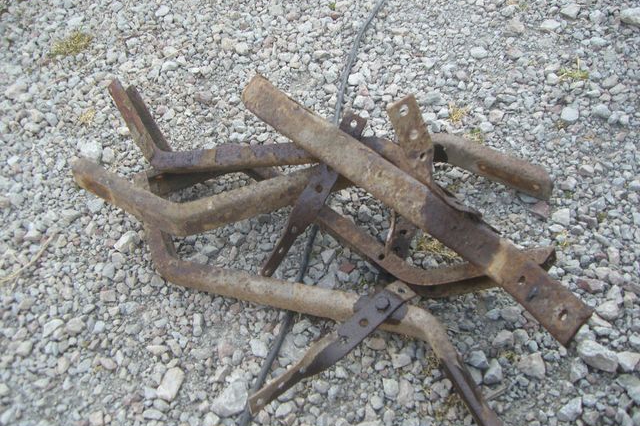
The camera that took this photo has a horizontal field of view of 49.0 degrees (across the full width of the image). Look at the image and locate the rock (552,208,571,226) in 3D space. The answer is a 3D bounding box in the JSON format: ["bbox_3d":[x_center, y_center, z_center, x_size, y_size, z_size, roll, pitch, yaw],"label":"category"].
[{"bbox_3d":[0.447,0.006,1.299,0.030,0.021,0.036,0,52,0],"label":"rock"}]

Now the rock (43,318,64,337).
[{"bbox_3d":[-0.439,0.189,1.157,0.019,0.018,0.039,38,61,26],"label":"rock"}]

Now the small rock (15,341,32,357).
[{"bbox_3d":[-0.478,0.220,1.133,0.028,0.015,0.020,-33,59,-23],"label":"small rock"}]

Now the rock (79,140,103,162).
[{"bbox_3d":[-0.465,-0.127,1.424,0.048,0.037,0.051,-19,48,-16],"label":"rock"}]

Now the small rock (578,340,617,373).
[{"bbox_3d":[0.427,0.221,1.080,0.058,0.036,0.042,21,53,17],"label":"small rock"}]

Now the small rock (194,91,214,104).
[{"bbox_3d":[-0.246,-0.246,1.497,0.042,0.021,0.025,0,52,0],"label":"small rock"}]

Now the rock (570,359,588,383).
[{"bbox_3d":[0.395,0.239,1.071,0.025,0.020,0.038,8,50,6],"label":"rock"}]

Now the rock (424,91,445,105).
[{"bbox_3d":[0.243,-0.244,1.494,0.042,0.023,0.031,-4,52,-3],"label":"rock"}]

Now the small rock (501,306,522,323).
[{"bbox_3d":[0.319,0.169,1.172,0.035,0.021,0.030,6,52,5],"label":"small rock"}]

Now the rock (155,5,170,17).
[{"bbox_3d":[-0.374,-0.480,1.675,0.035,0.020,0.025,-20,53,-16],"label":"rock"}]

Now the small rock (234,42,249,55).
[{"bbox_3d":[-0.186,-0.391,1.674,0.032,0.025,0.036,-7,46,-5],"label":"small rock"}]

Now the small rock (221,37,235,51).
[{"bbox_3d":[-0.208,-0.381,1.590,0.029,0.023,0.029,0,50,0],"label":"small rock"}]

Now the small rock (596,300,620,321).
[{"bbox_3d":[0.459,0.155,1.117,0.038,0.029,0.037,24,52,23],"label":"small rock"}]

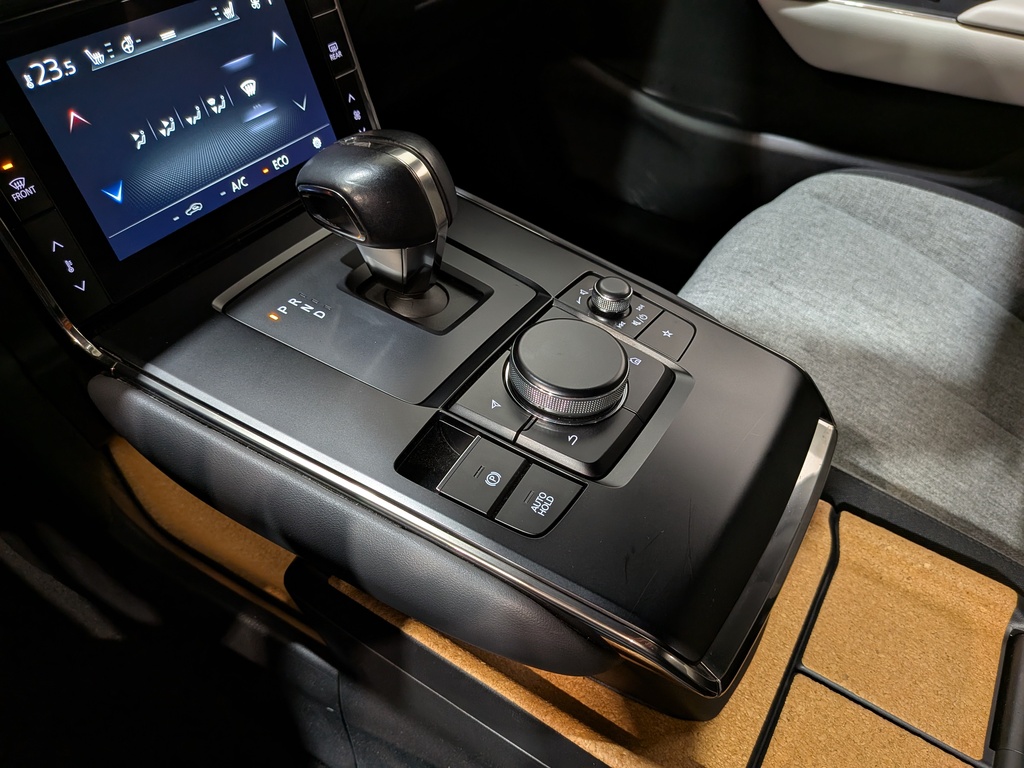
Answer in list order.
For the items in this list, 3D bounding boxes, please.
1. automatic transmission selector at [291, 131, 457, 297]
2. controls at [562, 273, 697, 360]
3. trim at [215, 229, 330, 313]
[{"bbox_3d":[-0.064,-0.080,0.346,0.070,0.084,0.054,26,48,19],"label":"automatic transmission selector"},{"bbox_3d":[0.062,-0.043,0.376,0.071,0.020,0.036,26,48,19],"label":"controls"},{"bbox_3d":[-0.120,-0.071,0.395,0.008,0.006,0.116,26,48,19],"label":"trim"}]

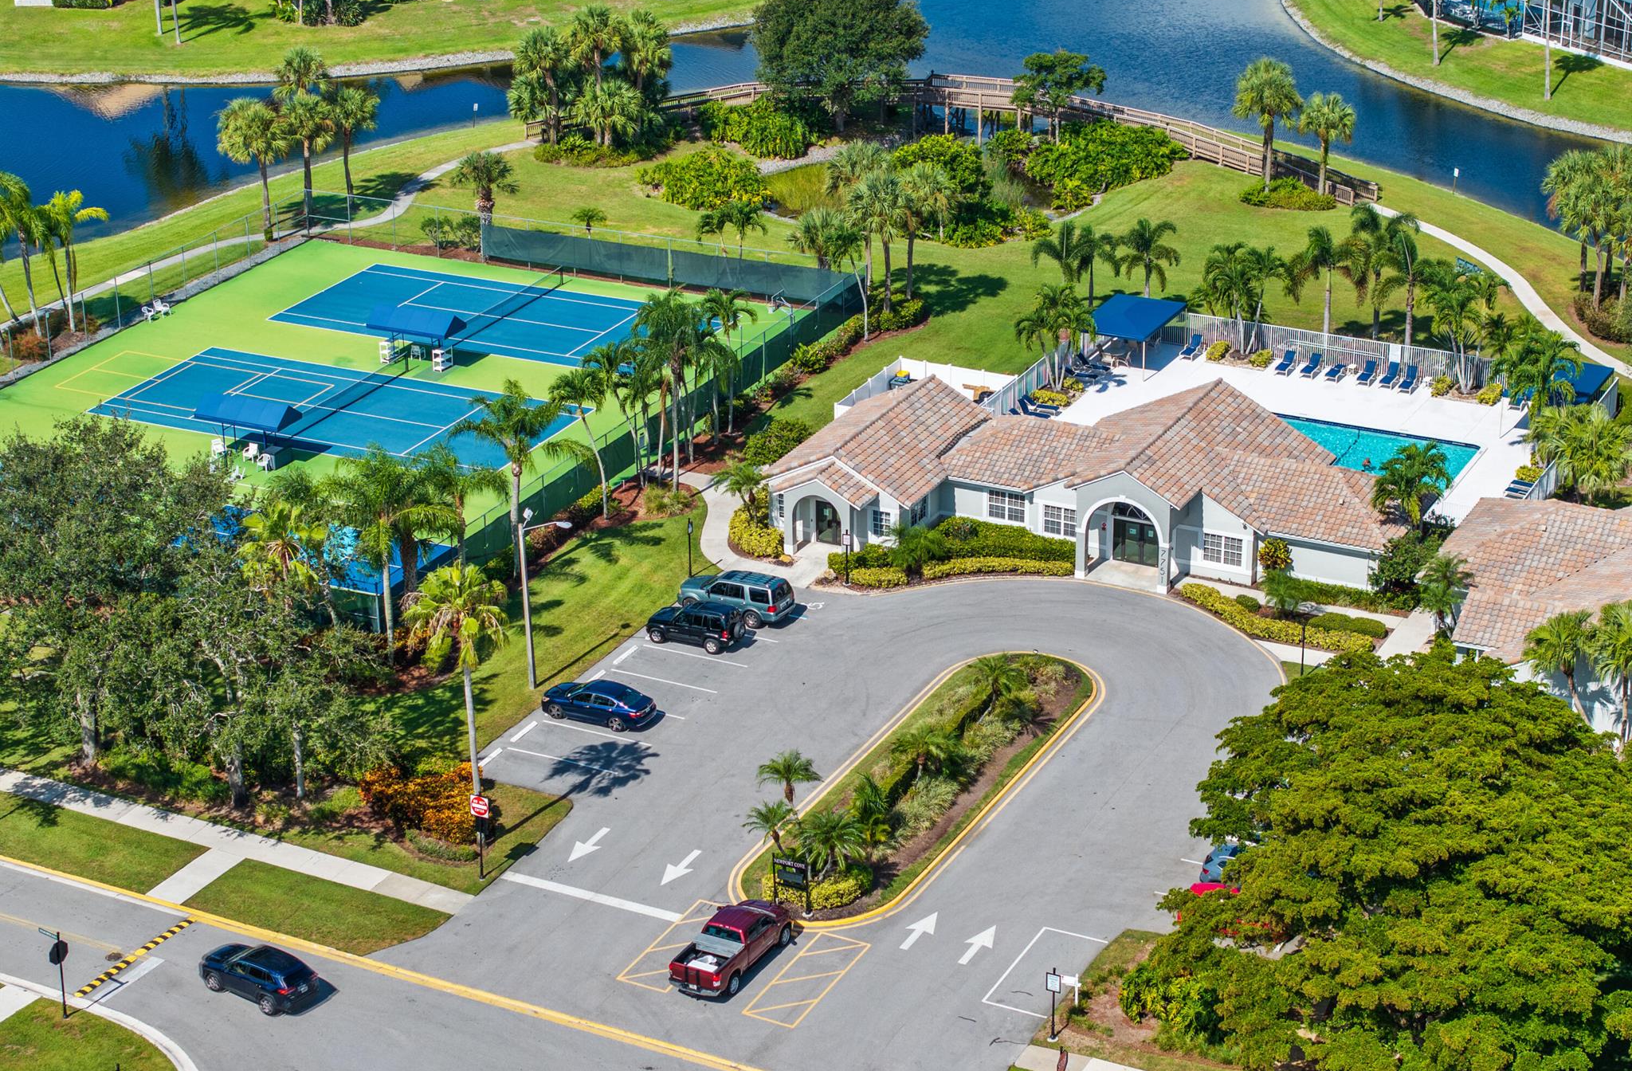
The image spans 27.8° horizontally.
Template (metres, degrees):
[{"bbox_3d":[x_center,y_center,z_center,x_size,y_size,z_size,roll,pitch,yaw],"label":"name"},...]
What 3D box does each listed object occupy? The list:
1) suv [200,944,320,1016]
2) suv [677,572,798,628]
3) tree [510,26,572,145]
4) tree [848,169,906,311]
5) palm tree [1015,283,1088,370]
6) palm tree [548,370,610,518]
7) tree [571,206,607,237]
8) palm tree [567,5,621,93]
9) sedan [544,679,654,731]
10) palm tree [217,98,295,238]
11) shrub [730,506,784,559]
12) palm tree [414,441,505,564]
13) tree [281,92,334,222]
[{"bbox_3d":[-19.175,14.978,113.362,4.600,1.690,1.860,16,28,34],"label":"suv"},{"bbox_3d":[-3.550,2.500,142.557,5.230,1.950,2.030,10,25,24],"label":"suv"},{"bbox_3d":[-17.545,-28.797,213.163,4.000,7.800,4.000,-3,22,-4],"label":"tree"},{"bbox_3d":[3.336,-15.991,180.493,3.335,8.444,3.335,-1,22,0],"label":"tree"},{"bbox_3d":[12.304,-10.199,169.561,4.238,5.810,4.238,-1,22,0],"label":"palm tree"},{"bbox_3d":[-10.818,-4.052,153.132,2.900,7.300,2.900,-2,22,-4],"label":"palm tree"},{"bbox_3d":[-13.007,-17.218,190.337,2.050,3.640,2.050,10,25,24],"label":"tree"},{"bbox_3d":[-14.011,-29.500,212.395,3.956,9.573,3.956,-1,22,0],"label":"palm tree"},{"bbox_3d":[-8.661,6.667,133.303,4.860,1.460,1.850,10,25,24],"label":"sedan"},{"bbox_3d":[-33.052,-21.732,195.688,4.498,8.604,4.498,-1,22,0],"label":"palm tree"},{"bbox_3d":[-2.721,-0.174,151.939,2.600,1.240,2.900,-1,22,0],"label":"shrub"},{"bbox_3d":[-15.285,-0.293,143.063,4.000,7.890,4.000,-1,22,0],"label":"palm tree"},{"bbox_3d":[-30.578,-22.751,198.974,3.200,7.800,3.200,-4,23,-8],"label":"tree"}]

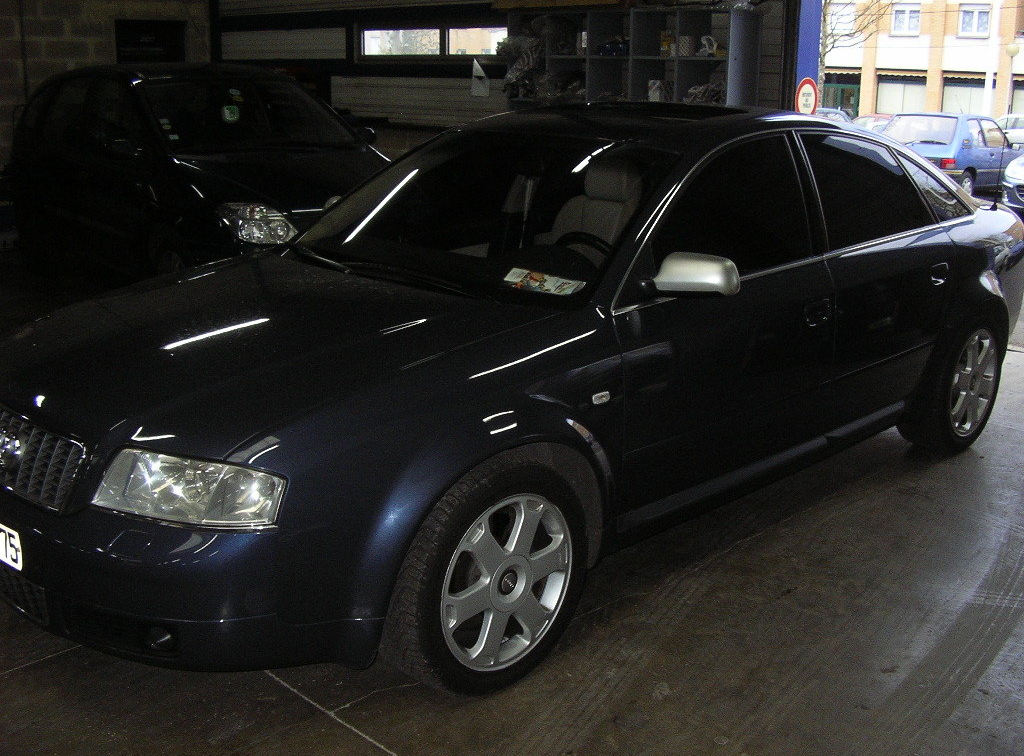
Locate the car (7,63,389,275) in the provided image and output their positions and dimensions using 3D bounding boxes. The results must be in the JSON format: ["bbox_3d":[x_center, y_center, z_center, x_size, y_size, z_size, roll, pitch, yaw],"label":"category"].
[{"bbox_3d":[-2.330,-1.510,8.450,1.760,1.620,4.300,-12,19,-38],"label":"car"}]

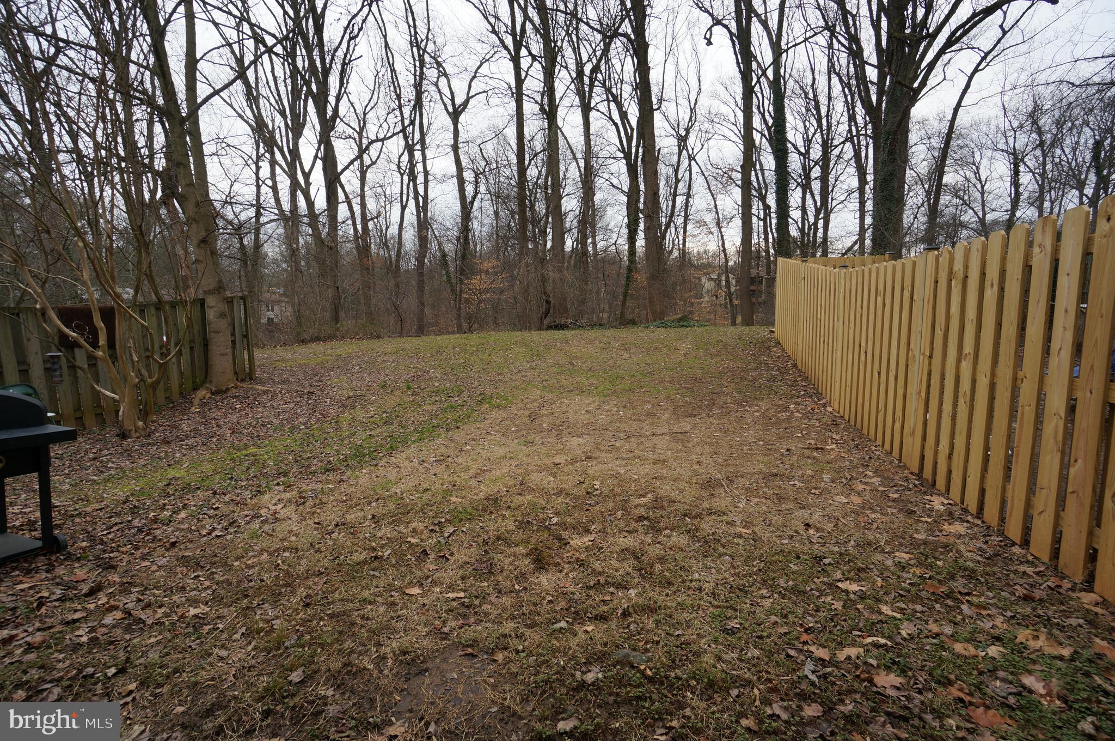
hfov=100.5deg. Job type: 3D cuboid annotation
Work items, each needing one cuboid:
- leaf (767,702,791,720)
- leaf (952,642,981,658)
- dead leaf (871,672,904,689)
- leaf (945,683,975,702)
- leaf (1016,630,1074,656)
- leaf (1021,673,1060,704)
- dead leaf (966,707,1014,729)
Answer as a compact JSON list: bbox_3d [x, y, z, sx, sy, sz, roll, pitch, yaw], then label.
[{"bbox_3d":[0.756,1.160,1.577,0.077,0.025,0.059,-4,7,-32],"label":"leaf"},{"bbox_3d":[1.643,1.123,1.871,0.075,0.022,0.084,2,6,19],"label":"leaf"},{"bbox_3d":[1.223,1.143,1.710,0.102,0.022,0.055,-1,6,-5],"label":"dead leaf"},{"bbox_3d":[1.421,1.148,1.649,0.035,0.022,0.078,-2,6,-18],"label":"leaf"},{"bbox_3d":[1.999,1.117,1.903,0.184,0.030,0.136,-4,7,-33],"label":"leaf"},{"bbox_3d":[1.744,1.142,1.682,0.169,0.035,0.096,-6,8,-40],"label":"leaf"},{"bbox_3d":[1.448,1.158,1.549,0.112,0.025,0.081,0,6,6],"label":"dead leaf"}]

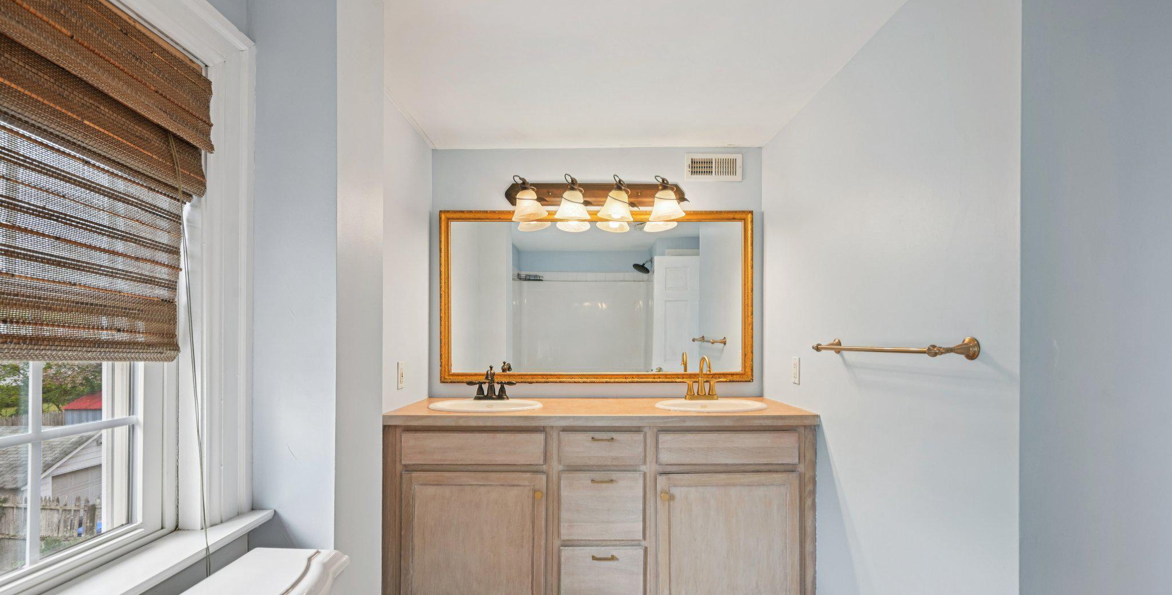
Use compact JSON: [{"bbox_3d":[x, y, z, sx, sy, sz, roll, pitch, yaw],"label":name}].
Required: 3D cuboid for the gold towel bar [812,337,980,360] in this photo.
[{"bbox_3d":[0.842,0.146,1.521,0.093,0.056,0.706,0,-5,0],"label":"gold towel bar"}]

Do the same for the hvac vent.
[{"bbox_3d":[0.639,-0.646,2.594,0.286,0.138,0.020,0,-2,0],"label":"hvac vent"}]

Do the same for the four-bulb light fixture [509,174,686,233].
[{"bbox_3d":[0.045,-0.475,2.495,0.885,0.227,0.209,0,-2,0],"label":"four-bulb light fixture"}]

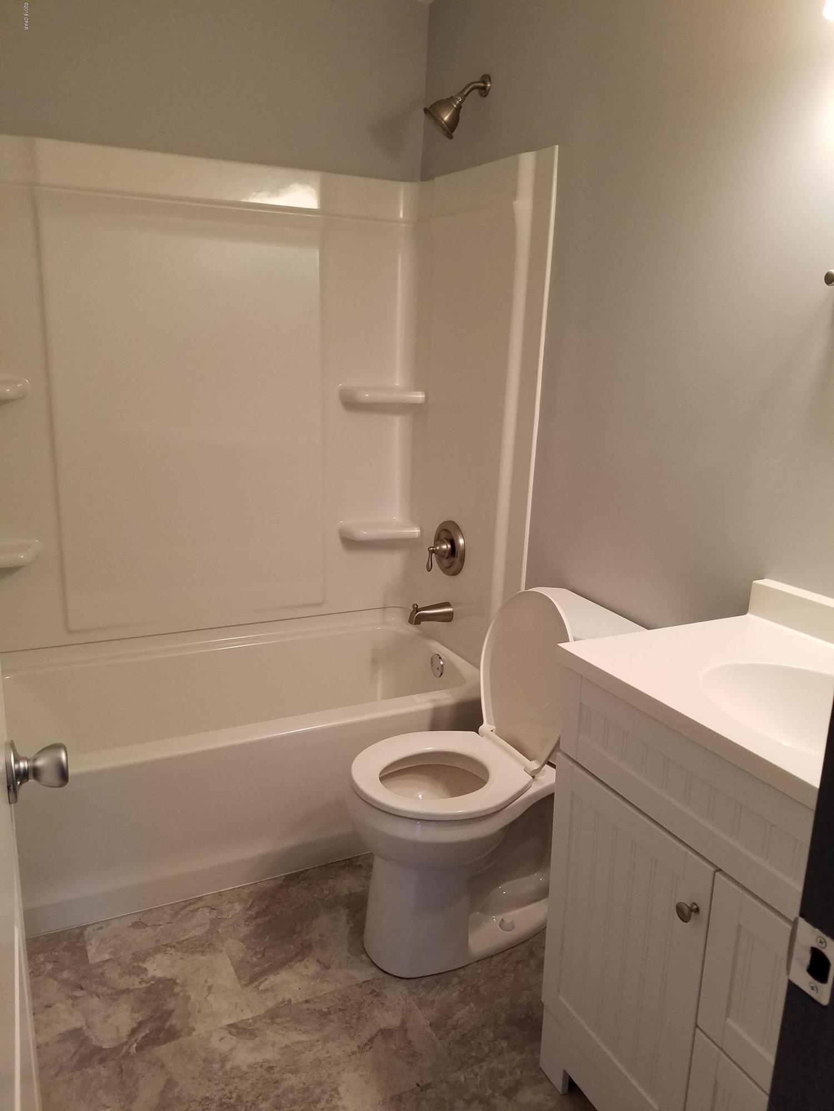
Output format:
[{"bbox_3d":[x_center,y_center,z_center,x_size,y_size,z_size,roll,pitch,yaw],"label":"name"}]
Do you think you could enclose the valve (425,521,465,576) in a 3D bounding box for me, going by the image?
[{"bbox_3d":[0.073,-0.016,2.731,0.093,0.180,0.180,-5,16,-26],"label":"valve"}]

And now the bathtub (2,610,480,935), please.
[{"bbox_3d":[-0.538,0.552,2.486,1.497,0.436,0.751,-5,16,-26],"label":"bathtub"}]

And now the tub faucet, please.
[{"bbox_3d":[0.042,0.190,2.771,0.150,0.083,0.067,-5,16,-26],"label":"tub faucet"}]

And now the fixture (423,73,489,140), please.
[{"bbox_3d":[0.108,-1.270,2.353,0.197,0.181,0.105,-5,16,-26],"label":"fixture"}]

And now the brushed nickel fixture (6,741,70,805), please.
[{"bbox_3d":[-0.391,0.222,0.862,0.062,0.065,0.065,-3,15,-19],"label":"brushed nickel fixture"}]

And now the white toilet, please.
[{"bbox_3d":[0.151,0.522,2.010,0.673,0.771,0.415,-5,16,-26],"label":"white toilet"}]

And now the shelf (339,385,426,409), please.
[{"bbox_3d":[-0.112,-0.537,2.774,0.266,0.051,0.125,-5,16,-26],"label":"shelf"}]

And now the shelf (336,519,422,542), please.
[{"bbox_3d":[-0.126,-0.088,2.889,0.266,0.053,0.125,-5,16,-26],"label":"shelf"}]

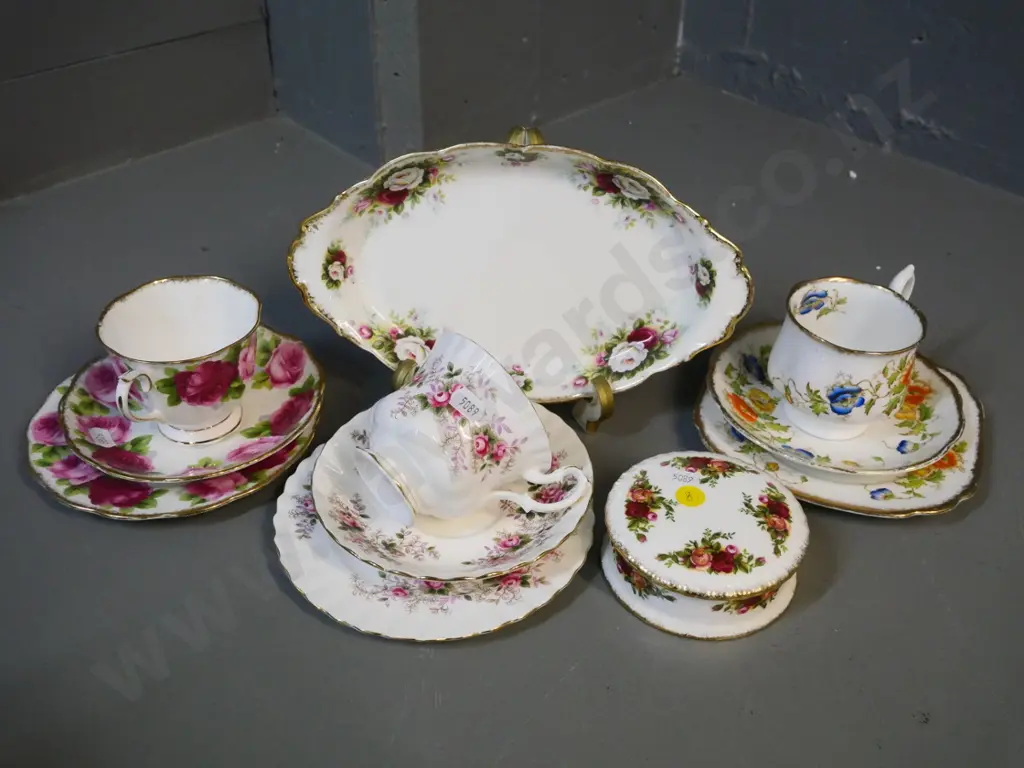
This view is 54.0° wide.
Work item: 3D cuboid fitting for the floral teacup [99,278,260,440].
[{"bbox_3d":[-0.177,-0.004,0.541,0.082,0.070,0.095,21,43,24],"label":"floral teacup"}]

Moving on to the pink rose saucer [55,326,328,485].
[{"bbox_3d":[-0.176,0.014,0.564,0.141,0.025,0.141,0,38,0],"label":"pink rose saucer"}]

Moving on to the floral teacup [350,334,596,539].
[{"bbox_3d":[-0.028,0.036,0.482,0.070,0.086,0.106,-38,70,-23],"label":"floral teacup"}]

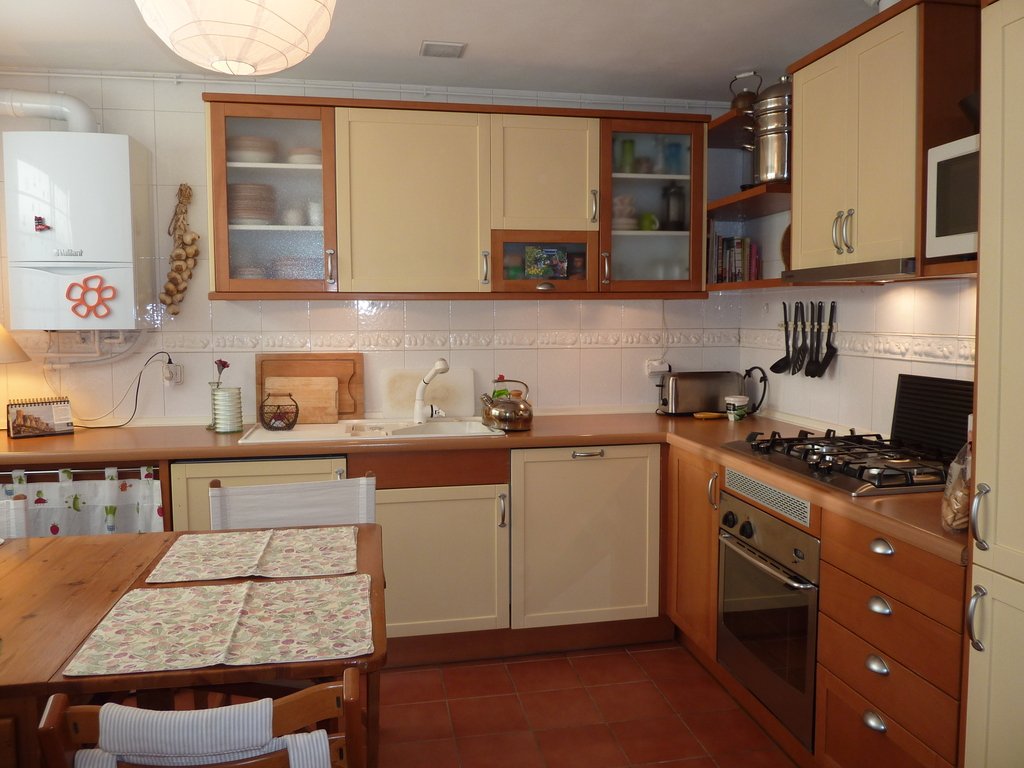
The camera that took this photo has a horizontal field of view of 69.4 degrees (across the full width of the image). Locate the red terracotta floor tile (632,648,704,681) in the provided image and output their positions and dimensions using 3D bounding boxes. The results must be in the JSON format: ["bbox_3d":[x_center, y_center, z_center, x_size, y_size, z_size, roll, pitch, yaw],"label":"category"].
[{"bbox_3d":[0.610,1.087,2.856,0.245,0.012,0.245,-1,4,-10],"label":"red terracotta floor tile"}]

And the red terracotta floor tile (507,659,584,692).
[{"bbox_3d":[0.120,1.097,2.769,0.245,0.012,0.245,-1,4,-10],"label":"red terracotta floor tile"}]

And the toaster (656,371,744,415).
[{"bbox_3d":[0.879,0.042,3.448,0.380,0.200,0.160,-1,4,-10],"label":"toaster"}]

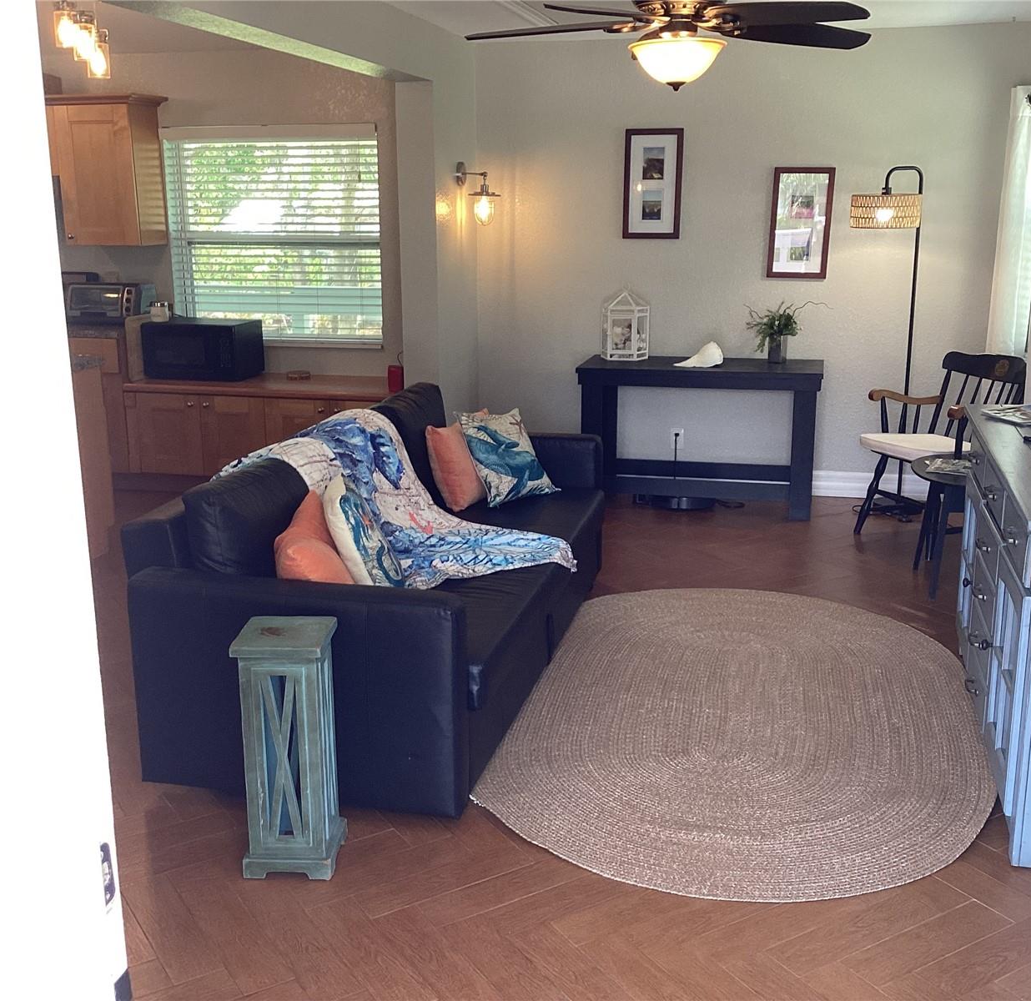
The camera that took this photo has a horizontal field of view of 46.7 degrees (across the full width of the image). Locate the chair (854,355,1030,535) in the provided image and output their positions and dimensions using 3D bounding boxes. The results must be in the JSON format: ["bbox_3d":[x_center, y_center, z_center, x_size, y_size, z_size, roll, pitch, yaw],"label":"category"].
[{"bbox_3d":[1.995,-0.228,5.558,0.540,0.870,0.600,-7,15,-25],"label":"chair"}]

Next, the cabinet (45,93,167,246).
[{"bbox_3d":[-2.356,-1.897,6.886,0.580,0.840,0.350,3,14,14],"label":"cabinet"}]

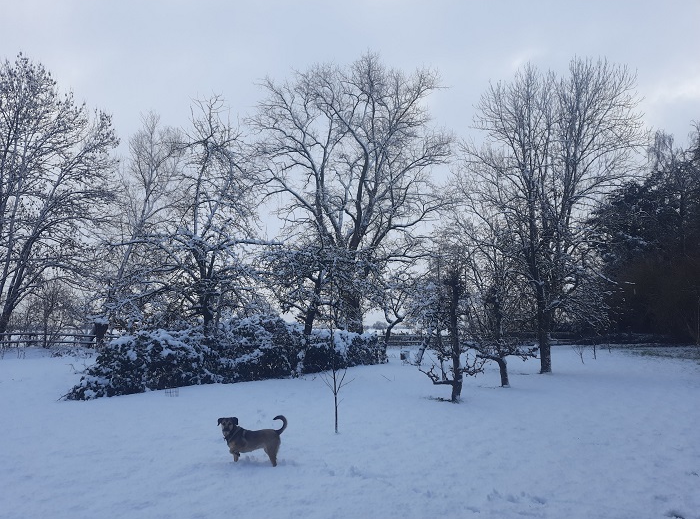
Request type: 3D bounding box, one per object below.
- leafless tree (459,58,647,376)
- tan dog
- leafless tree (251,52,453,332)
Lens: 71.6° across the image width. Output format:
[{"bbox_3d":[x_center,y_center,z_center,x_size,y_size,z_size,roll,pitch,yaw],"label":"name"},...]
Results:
[{"bbox_3d":[7.400,-1.900,17.800,6.900,11.900,6.300,0,-8,0],"label":"leafless tree"},{"bbox_3d":[-1.110,2.050,5.450,0.790,0.580,0.260,-2,-8,11],"label":"tan dog"},{"bbox_3d":[0.150,-3.900,30.000,12.400,19.200,11.000,0,-8,0],"label":"leafless tree"}]

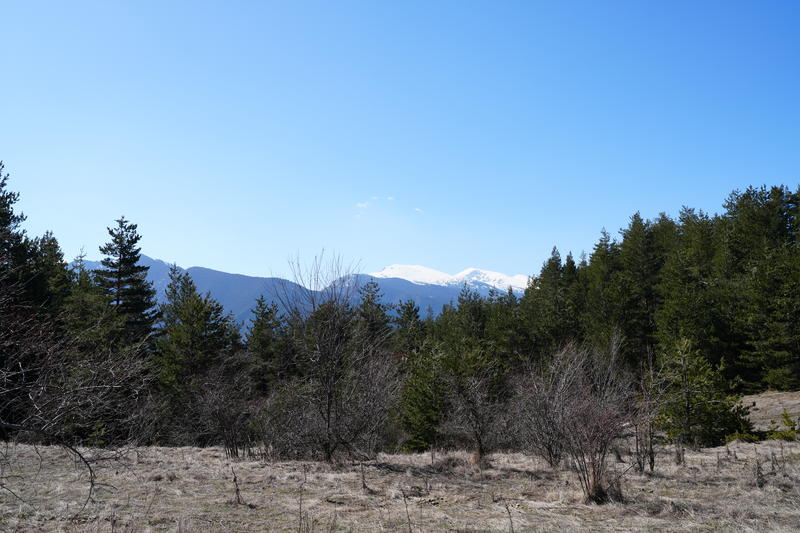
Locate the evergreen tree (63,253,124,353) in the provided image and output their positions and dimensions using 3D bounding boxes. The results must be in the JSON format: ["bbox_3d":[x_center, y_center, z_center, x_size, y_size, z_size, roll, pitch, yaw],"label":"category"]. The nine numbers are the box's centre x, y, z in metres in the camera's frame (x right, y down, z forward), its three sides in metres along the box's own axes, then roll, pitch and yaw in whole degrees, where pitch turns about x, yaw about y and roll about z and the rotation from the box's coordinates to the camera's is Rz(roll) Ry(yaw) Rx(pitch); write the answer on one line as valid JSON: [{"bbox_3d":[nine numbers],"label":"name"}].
[{"bbox_3d":[-10.642,2.396,27.000,2.400,5.620,2.400,0,-3,0],"label":"evergreen tree"}]

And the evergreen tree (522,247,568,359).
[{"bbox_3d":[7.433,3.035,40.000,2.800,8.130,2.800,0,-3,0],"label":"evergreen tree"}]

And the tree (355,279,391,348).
[{"bbox_3d":[-1.132,3.251,32.000,1.900,5.510,1.900,0,-3,0],"label":"tree"}]

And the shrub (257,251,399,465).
[{"bbox_3d":[-1.269,1.629,14.000,2.500,3.760,2.300,0,-3,0],"label":"shrub"}]

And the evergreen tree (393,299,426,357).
[{"bbox_3d":[0.403,3.777,33.000,1.800,4.840,1.800,0,-3,0],"label":"evergreen tree"}]

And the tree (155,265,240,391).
[{"bbox_3d":[-5.990,2.307,23.000,2.800,4.730,2.800,0,-3,0],"label":"tree"}]

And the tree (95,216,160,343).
[{"bbox_3d":[-10.552,1.890,30.000,2.700,7.640,2.700,0,-3,0],"label":"tree"}]

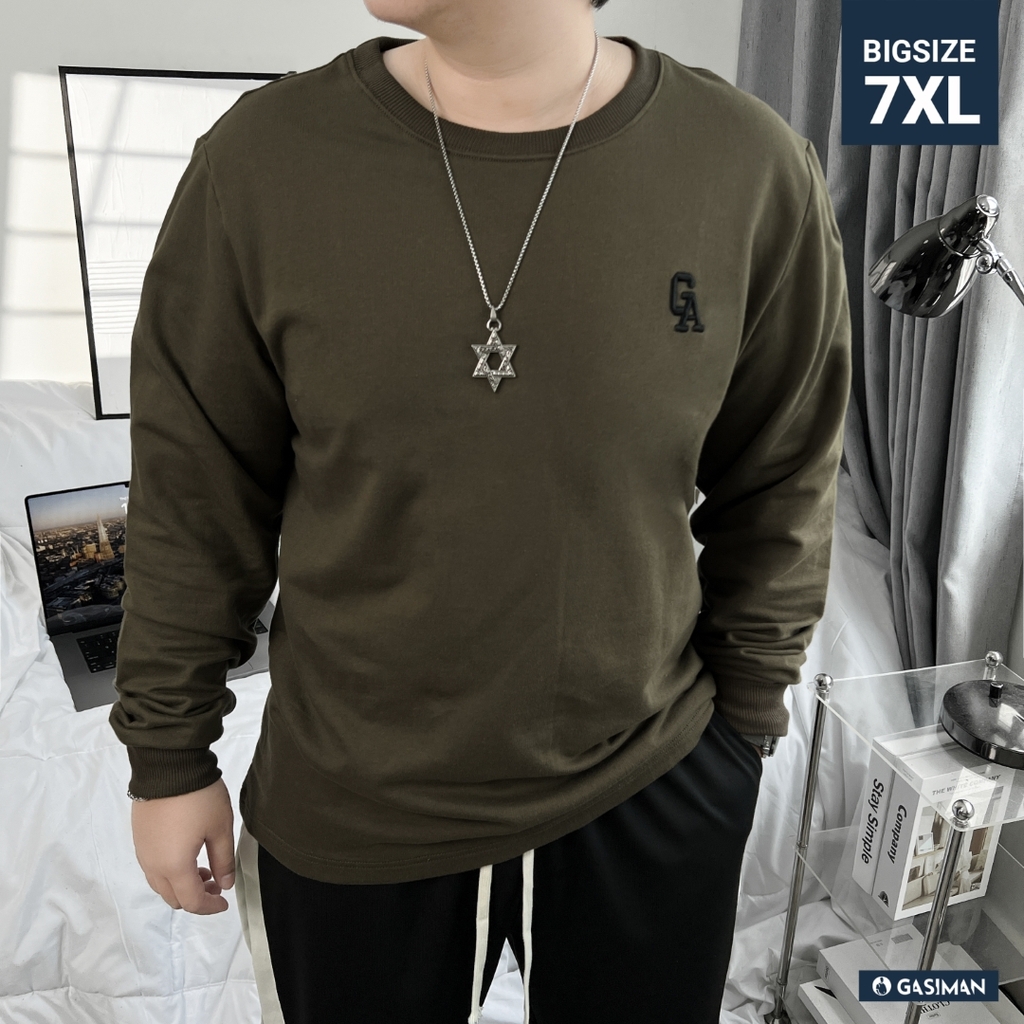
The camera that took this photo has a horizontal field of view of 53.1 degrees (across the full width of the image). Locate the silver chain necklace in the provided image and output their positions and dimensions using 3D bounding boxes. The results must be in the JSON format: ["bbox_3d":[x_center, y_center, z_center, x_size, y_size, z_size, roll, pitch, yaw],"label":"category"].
[{"bbox_3d":[0.006,-0.256,0.815,0.140,0.285,0.155,2,21,0],"label":"silver chain necklace"}]

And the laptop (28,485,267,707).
[{"bbox_3d":[-0.566,0.109,1.676,0.356,0.211,0.397,-10,24,-29],"label":"laptop"}]

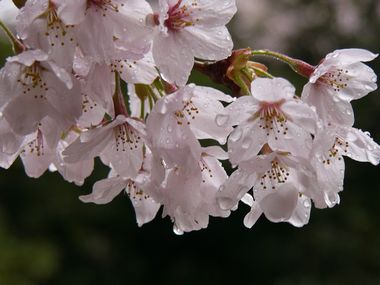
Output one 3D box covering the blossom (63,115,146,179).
[{"bbox_3d":[-0.028,0.001,0.555,0.034,0.021,0.032,0,-45,2],"label":"blossom"}]

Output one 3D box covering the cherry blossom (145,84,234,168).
[{"bbox_3d":[0.000,-0.005,0.545,0.034,0.032,0.021,0,30,-28],"label":"cherry blossom"}]

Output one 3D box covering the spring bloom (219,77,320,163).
[{"bbox_3d":[0.027,-0.007,0.550,0.034,0.032,0.020,0,30,0],"label":"spring bloom"}]

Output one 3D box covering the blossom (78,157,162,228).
[{"bbox_3d":[-0.024,0.018,0.560,0.033,0.021,0.031,0,-49,0],"label":"blossom"}]

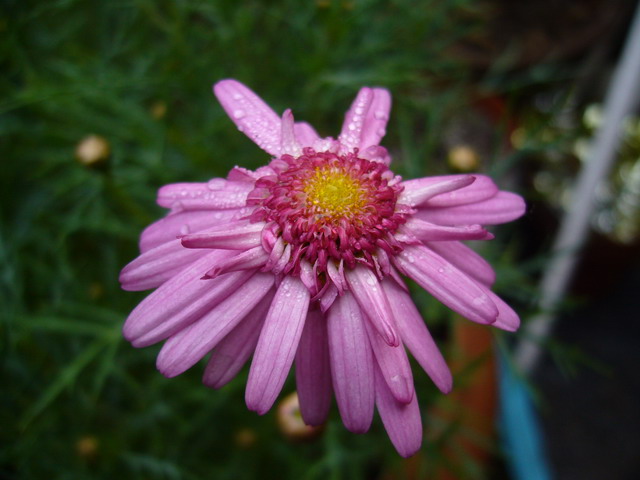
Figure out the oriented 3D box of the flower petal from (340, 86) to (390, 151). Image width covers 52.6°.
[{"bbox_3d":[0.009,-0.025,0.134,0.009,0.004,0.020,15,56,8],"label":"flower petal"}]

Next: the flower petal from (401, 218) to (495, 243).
[{"bbox_3d":[0.020,-0.001,0.101,0.014,0.003,0.003,5,53,-2],"label":"flower petal"}]

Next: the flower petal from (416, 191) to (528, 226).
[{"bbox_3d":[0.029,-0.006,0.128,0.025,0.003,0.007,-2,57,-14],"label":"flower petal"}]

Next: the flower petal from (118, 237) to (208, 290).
[{"bbox_3d":[-0.023,0.003,0.102,0.017,0.003,0.005,-18,54,7],"label":"flower petal"}]

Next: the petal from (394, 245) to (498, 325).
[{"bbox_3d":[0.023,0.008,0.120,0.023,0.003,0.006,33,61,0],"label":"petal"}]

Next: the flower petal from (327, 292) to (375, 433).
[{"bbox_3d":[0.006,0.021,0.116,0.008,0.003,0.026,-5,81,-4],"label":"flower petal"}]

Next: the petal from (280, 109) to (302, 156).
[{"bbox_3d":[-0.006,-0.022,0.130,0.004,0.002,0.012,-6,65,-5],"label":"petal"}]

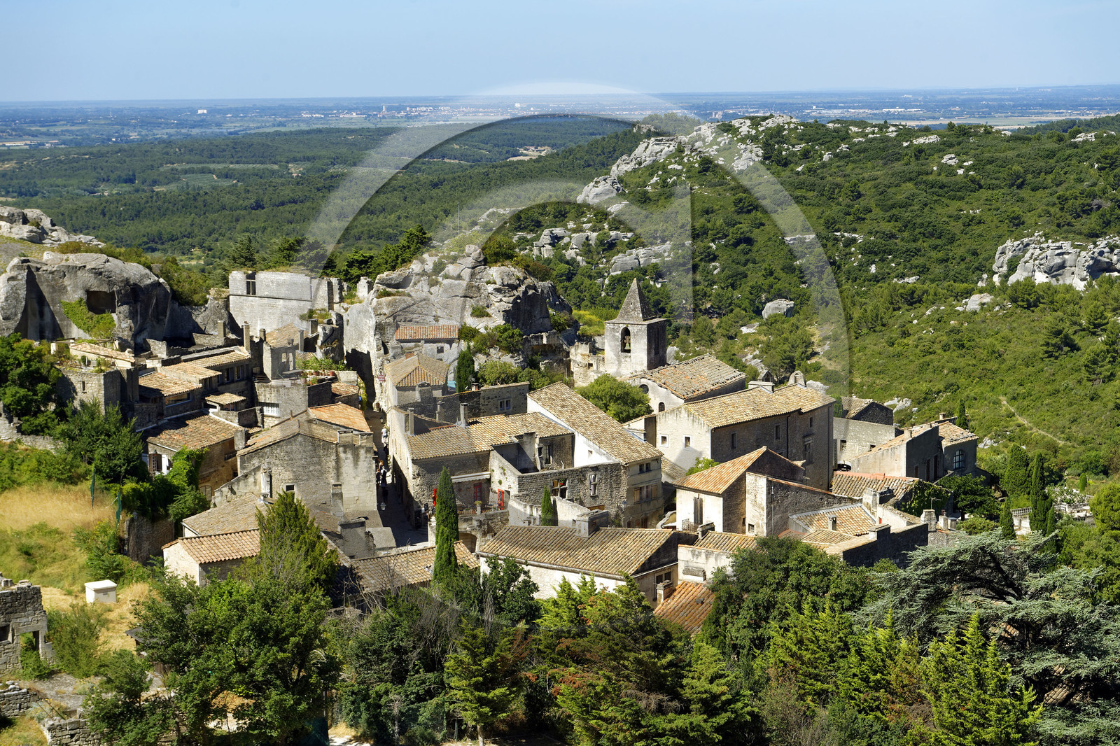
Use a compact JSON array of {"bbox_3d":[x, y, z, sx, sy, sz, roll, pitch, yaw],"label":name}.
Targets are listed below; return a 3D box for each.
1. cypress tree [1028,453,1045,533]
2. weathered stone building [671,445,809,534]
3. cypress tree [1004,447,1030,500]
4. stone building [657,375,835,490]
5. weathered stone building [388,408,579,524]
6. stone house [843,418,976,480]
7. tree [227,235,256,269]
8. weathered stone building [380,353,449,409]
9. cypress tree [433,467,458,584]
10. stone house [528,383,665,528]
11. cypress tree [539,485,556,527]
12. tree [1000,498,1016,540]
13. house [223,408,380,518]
[{"bbox_3d":[41.480,10.584,175.830,1.455,7.292,1.455,-1,8,0],"label":"cypress tree"},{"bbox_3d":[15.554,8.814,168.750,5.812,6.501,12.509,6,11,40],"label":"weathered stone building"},{"bbox_3d":[43.303,9.789,191.645,2.362,5.573,2.362,-1,8,0],"label":"cypress tree"},{"bbox_3d":[16.400,5.567,176.000,6.500,9.100,17.000,7,12,44],"label":"stone building"},{"bbox_3d":[-6.200,7.146,158.500,14.300,6.330,10.300,-5,9,-28],"label":"weathered stone building"},{"bbox_3d":[34.182,7.267,194.859,6.895,5.220,13.987,7,11,41],"label":"stone house"},{"bbox_3d":[-42.763,-15.375,271.403,4.104,6.352,4.104,-1,8,0],"label":"tree"},{"bbox_3d":[-13.500,1.210,187.000,5.700,4.550,11.000,-2,8,-5],"label":"weathered stone building"},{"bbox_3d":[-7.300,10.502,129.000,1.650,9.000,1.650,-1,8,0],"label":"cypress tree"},{"bbox_3d":[2.713,6.258,163.705,10.835,10.244,4.925,7,12,44],"label":"stone house"},{"bbox_3d":[-0.850,9.916,147.500,0.950,3.660,0.950,-1,8,0],"label":"cypress tree"},{"bbox_3d":[36.996,12.183,167.095,1.274,3.767,1.274,-1,8,0],"label":"tree"},{"bbox_3d":[-20.496,6.620,165.654,10.933,6.895,11.820,-2,8,-5],"label":"house"}]

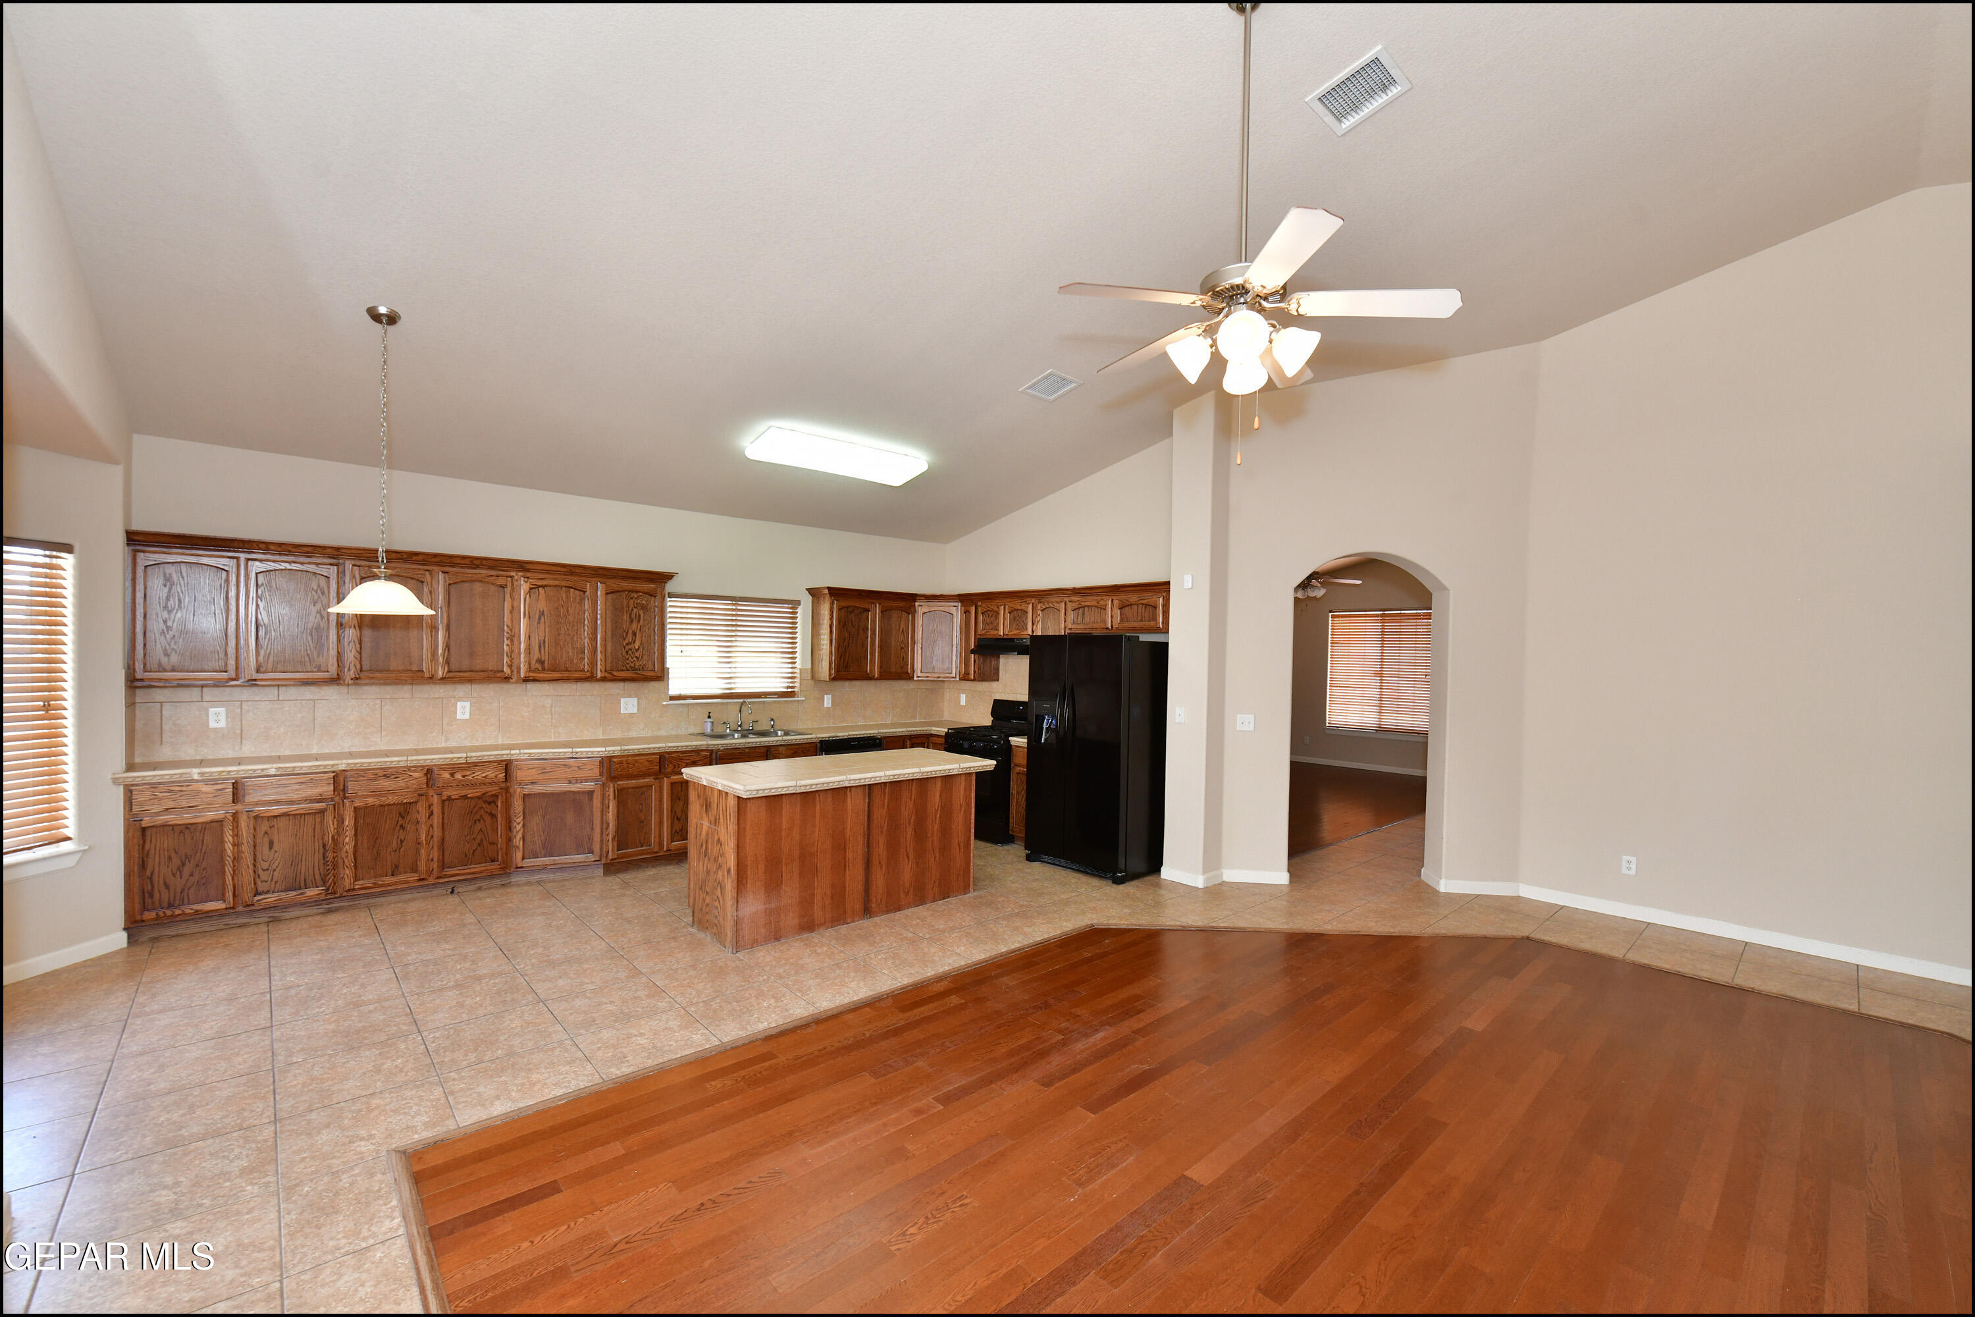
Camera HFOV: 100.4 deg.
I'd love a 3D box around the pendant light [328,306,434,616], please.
[{"bbox_3d":[-2.858,-0.916,3.882,0.407,1.423,0.407,1,0,-42],"label":"pendant light"}]

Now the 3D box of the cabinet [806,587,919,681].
[{"bbox_3d":[-1.150,-0.207,7.735,1.007,0.826,0.377,1,0,-42],"label":"cabinet"}]

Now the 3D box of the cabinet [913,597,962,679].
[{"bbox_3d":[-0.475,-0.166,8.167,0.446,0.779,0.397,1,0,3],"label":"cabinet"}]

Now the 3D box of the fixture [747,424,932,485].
[{"bbox_3d":[-1.063,-1.460,6.003,1.300,0.099,0.427,1,-11,-42],"label":"fixture"}]

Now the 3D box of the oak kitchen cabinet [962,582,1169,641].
[{"bbox_3d":[0.644,-0.378,7.098,0.381,0.412,2.430,1,0,-42],"label":"oak kitchen cabinet"}]

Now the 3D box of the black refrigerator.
[{"bbox_3d":[0.928,0.714,6.372,0.818,1.766,0.910,1,0,-42],"label":"black refrigerator"}]

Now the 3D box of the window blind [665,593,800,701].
[{"bbox_3d":[-2.146,-0.093,7.094,1.190,0.878,0.069,1,0,-42],"label":"window blind"}]

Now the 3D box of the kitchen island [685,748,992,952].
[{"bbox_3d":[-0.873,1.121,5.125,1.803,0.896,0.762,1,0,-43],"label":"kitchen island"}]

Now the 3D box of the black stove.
[{"bbox_3d":[0.137,0.993,7.385,0.709,1.171,0.760,1,0,-42],"label":"black stove"}]

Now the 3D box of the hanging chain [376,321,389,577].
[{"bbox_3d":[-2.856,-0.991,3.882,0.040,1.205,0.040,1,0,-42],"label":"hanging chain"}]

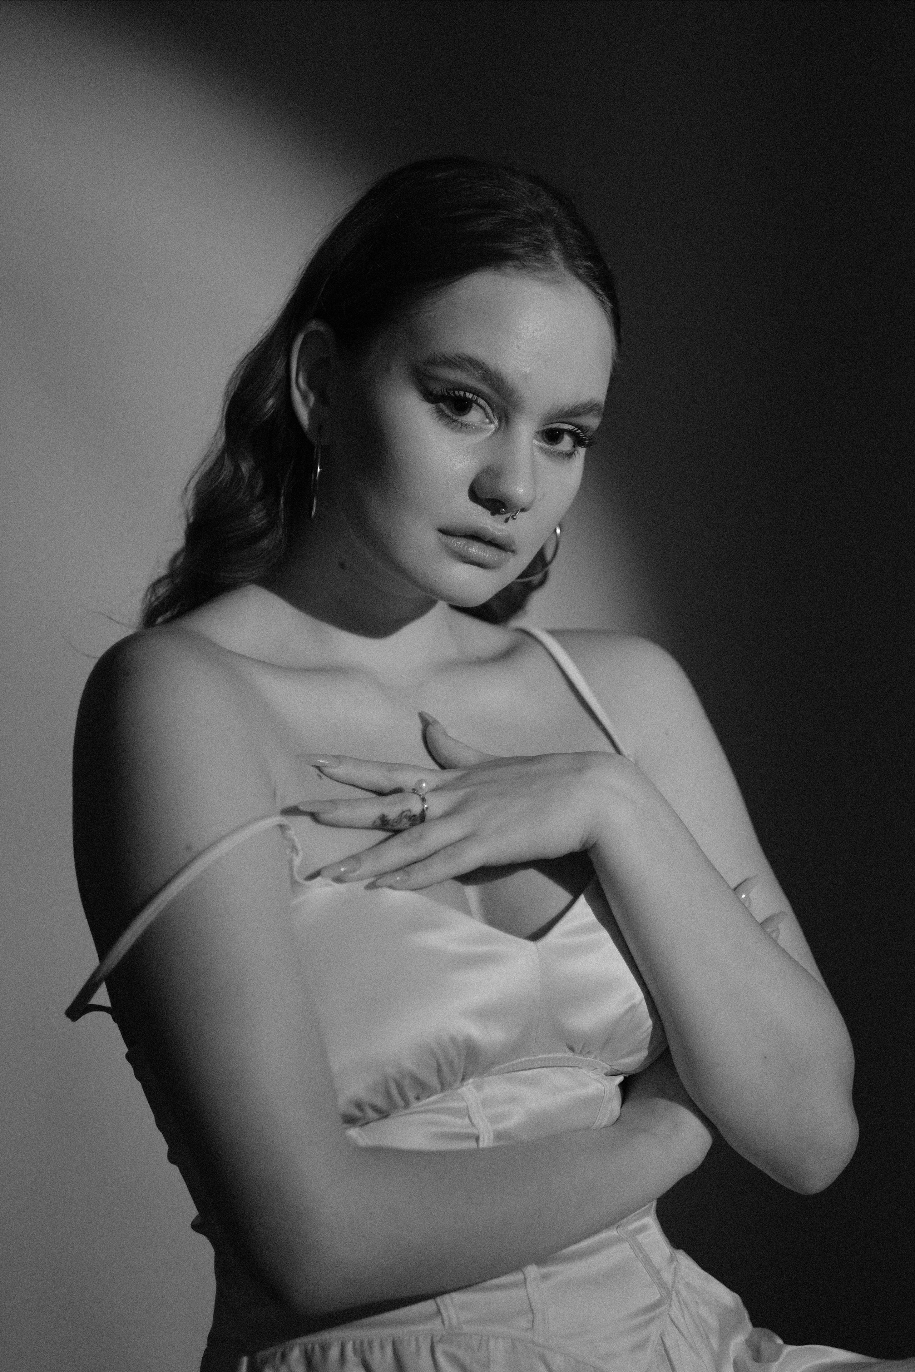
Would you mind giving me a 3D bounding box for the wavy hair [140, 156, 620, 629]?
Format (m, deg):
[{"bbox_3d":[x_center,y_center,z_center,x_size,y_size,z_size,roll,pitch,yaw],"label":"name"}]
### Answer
[{"bbox_3d":[-0.043,-0.154,1.740,0.200,0.265,0.215,2,8,-34],"label":"wavy hair"}]

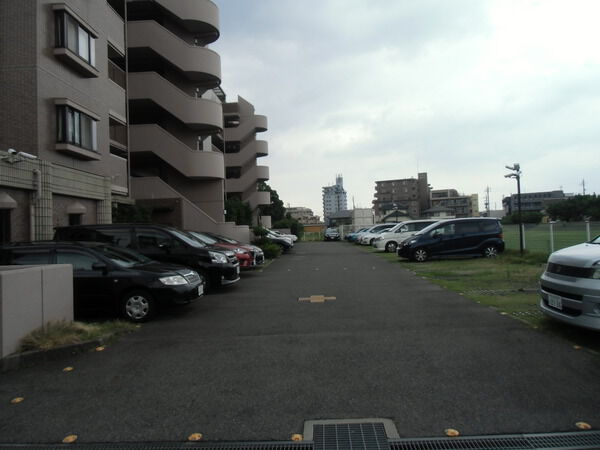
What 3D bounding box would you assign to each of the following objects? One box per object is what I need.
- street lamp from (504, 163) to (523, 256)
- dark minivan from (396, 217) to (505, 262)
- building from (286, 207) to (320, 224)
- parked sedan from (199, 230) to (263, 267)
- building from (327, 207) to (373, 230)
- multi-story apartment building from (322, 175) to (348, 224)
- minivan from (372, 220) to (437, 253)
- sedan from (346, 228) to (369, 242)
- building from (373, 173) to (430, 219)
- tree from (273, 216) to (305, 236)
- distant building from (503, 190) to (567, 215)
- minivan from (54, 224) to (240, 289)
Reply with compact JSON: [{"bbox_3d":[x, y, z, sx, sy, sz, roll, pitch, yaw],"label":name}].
[{"bbox_3d":[8.780,-0.601,17.000,0.700,3.800,0.400,-2,0,-9],"label":"street lamp"},{"bbox_3d":[6.000,0.546,17.200,4.220,1.715,1.700,-2,0,2],"label":"dark minivan"},{"bbox_3d":[1.705,-2.411,225.056,18.000,14.000,14.000,-2,-1,9],"label":"building"},{"bbox_3d":[-3.500,1.010,15.700,4.400,1.470,1.700,-2,0,2],"label":"parked sedan"},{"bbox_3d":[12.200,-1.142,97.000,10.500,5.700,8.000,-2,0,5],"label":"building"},{"bbox_3d":[25.695,-14.683,300.235,17.000,39.000,16.000,-2,-1,6],"label":"multi-story apartment building"},{"bbox_3d":[6.465,0.663,23.393,4.600,1.730,1.710,-2,-1,1],"label":"minivan"},{"bbox_3d":[6.772,1.121,41.488,4.300,1.460,1.690,-2,-1,1],"label":"sedan"},{"bbox_3d":[41.532,-8.787,170.140,21.000,22.500,15.000,-2,-1,18],"label":"building"},{"bbox_3d":[-1.350,0.478,47.500,3.800,2.800,3.600,-2,0,0],"label":"tree"},{"bbox_3d":[93.000,-6.929,165.000,23.000,12.200,11.000,-2,0,35],"label":"distant building"},{"bbox_3d":[-3.999,0.847,11.139,4.620,1.850,1.720,-2,-1,3],"label":"minivan"}]

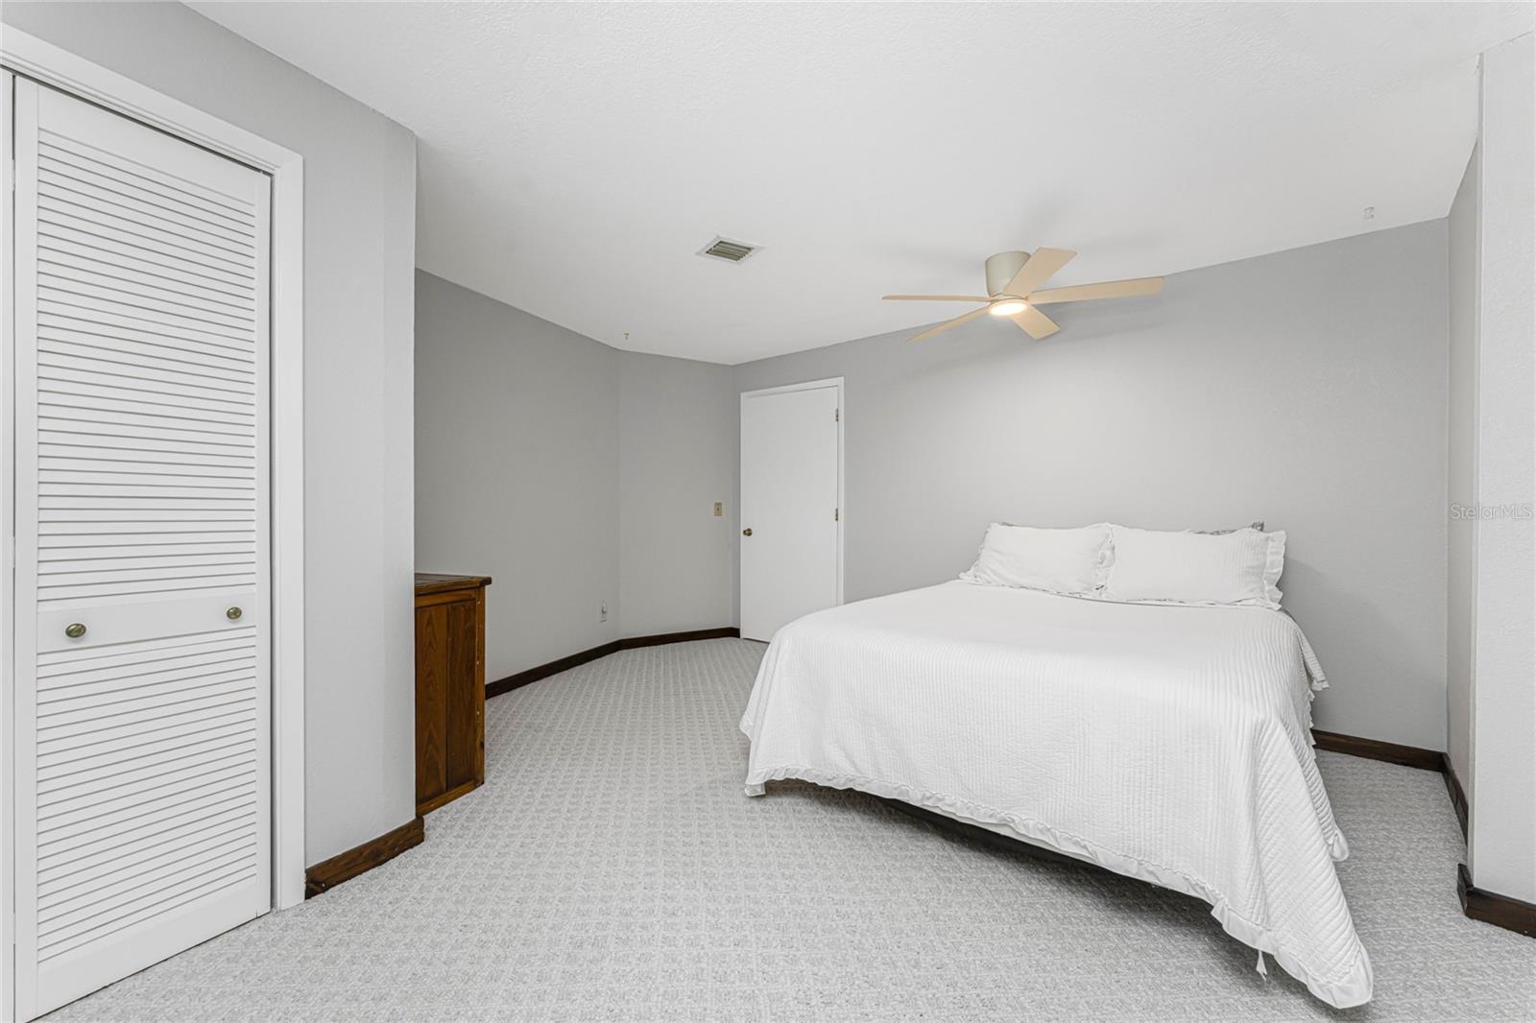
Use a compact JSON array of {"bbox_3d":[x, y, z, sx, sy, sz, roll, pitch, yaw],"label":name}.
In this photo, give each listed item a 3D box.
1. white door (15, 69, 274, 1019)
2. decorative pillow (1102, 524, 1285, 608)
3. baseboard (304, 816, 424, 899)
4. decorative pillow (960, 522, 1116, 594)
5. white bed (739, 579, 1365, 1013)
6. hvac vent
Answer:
[{"bbox_3d":[-1.500,0.081,1.467,0.035,2.018,0.444,0,0,32],"label":"white door"},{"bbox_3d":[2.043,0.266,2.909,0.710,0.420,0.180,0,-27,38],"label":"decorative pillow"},{"bbox_3d":[-1.240,1.056,1.852,0.018,0.087,0.344,0,0,30],"label":"baseboard"},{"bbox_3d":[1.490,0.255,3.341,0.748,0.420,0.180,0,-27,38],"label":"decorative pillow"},{"bbox_3d":[1.206,0.770,2.585,1.700,0.660,2.080,0,0,38],"label":"white bed"},{"bbox_3d":[-0.184,-1.280,2.931,0.245,0.020,0.235,0,0,-31],"label":"hvac vent"}]

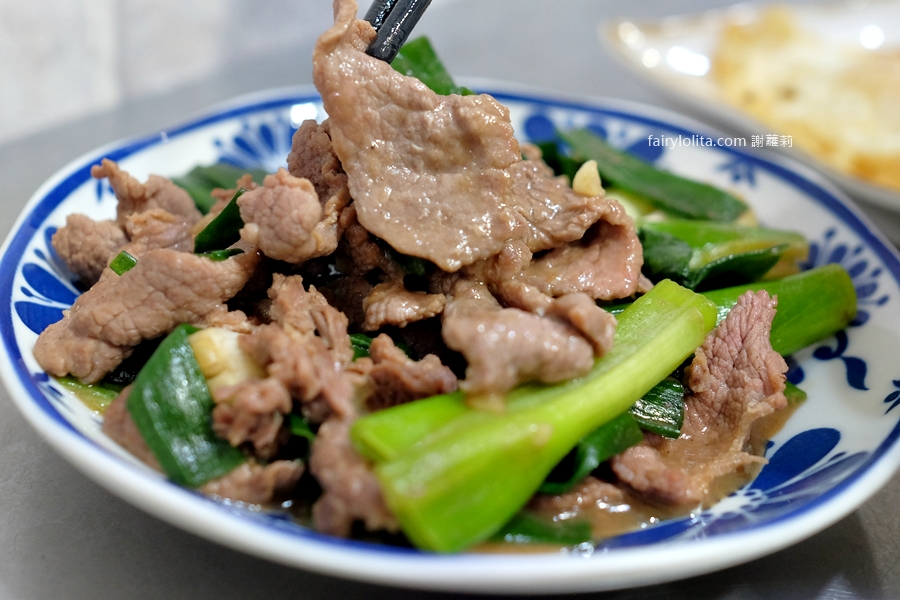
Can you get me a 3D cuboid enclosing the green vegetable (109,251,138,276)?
[{"bbox_3d":[-0.073,-0.008,0.197,0.006,0.004,0.005,-11,35,-22],"label":"green vegetable"}]

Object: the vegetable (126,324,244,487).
[{"bbox_3d":[-0.049,0.020,0.163,0.019,0.011,0.028,-27,57,-22],"label":"vegetable"}]

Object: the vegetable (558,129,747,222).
[{"bbox_3d":[0.063,-0.038,0.271,0.058,0.008,0.015,27,48,22],"label":"vegetable"}]

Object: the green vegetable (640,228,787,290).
[{"bbox_3d":[0.068,-0.010,0.226,0.036,0.012,0.014,4,32,0],"label":"green vegetable"}]

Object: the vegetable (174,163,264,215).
[{"bbox_3d":[-0.065,-0.031,0.246,0.028,0.009,0.018,-4,33,-12],"label":"vegetable"}]

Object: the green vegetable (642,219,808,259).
[{"bbox_3d":[0.074,-0.015,0.239,0.046,0.010,0.013,4,32,-7],"label":"green vegetable"}]

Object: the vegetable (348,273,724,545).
[{"bbox_3d":[0.019,0.020,0.171,0.076,0.015,0.023,-26,43,-34],"label":"vegetable"}]

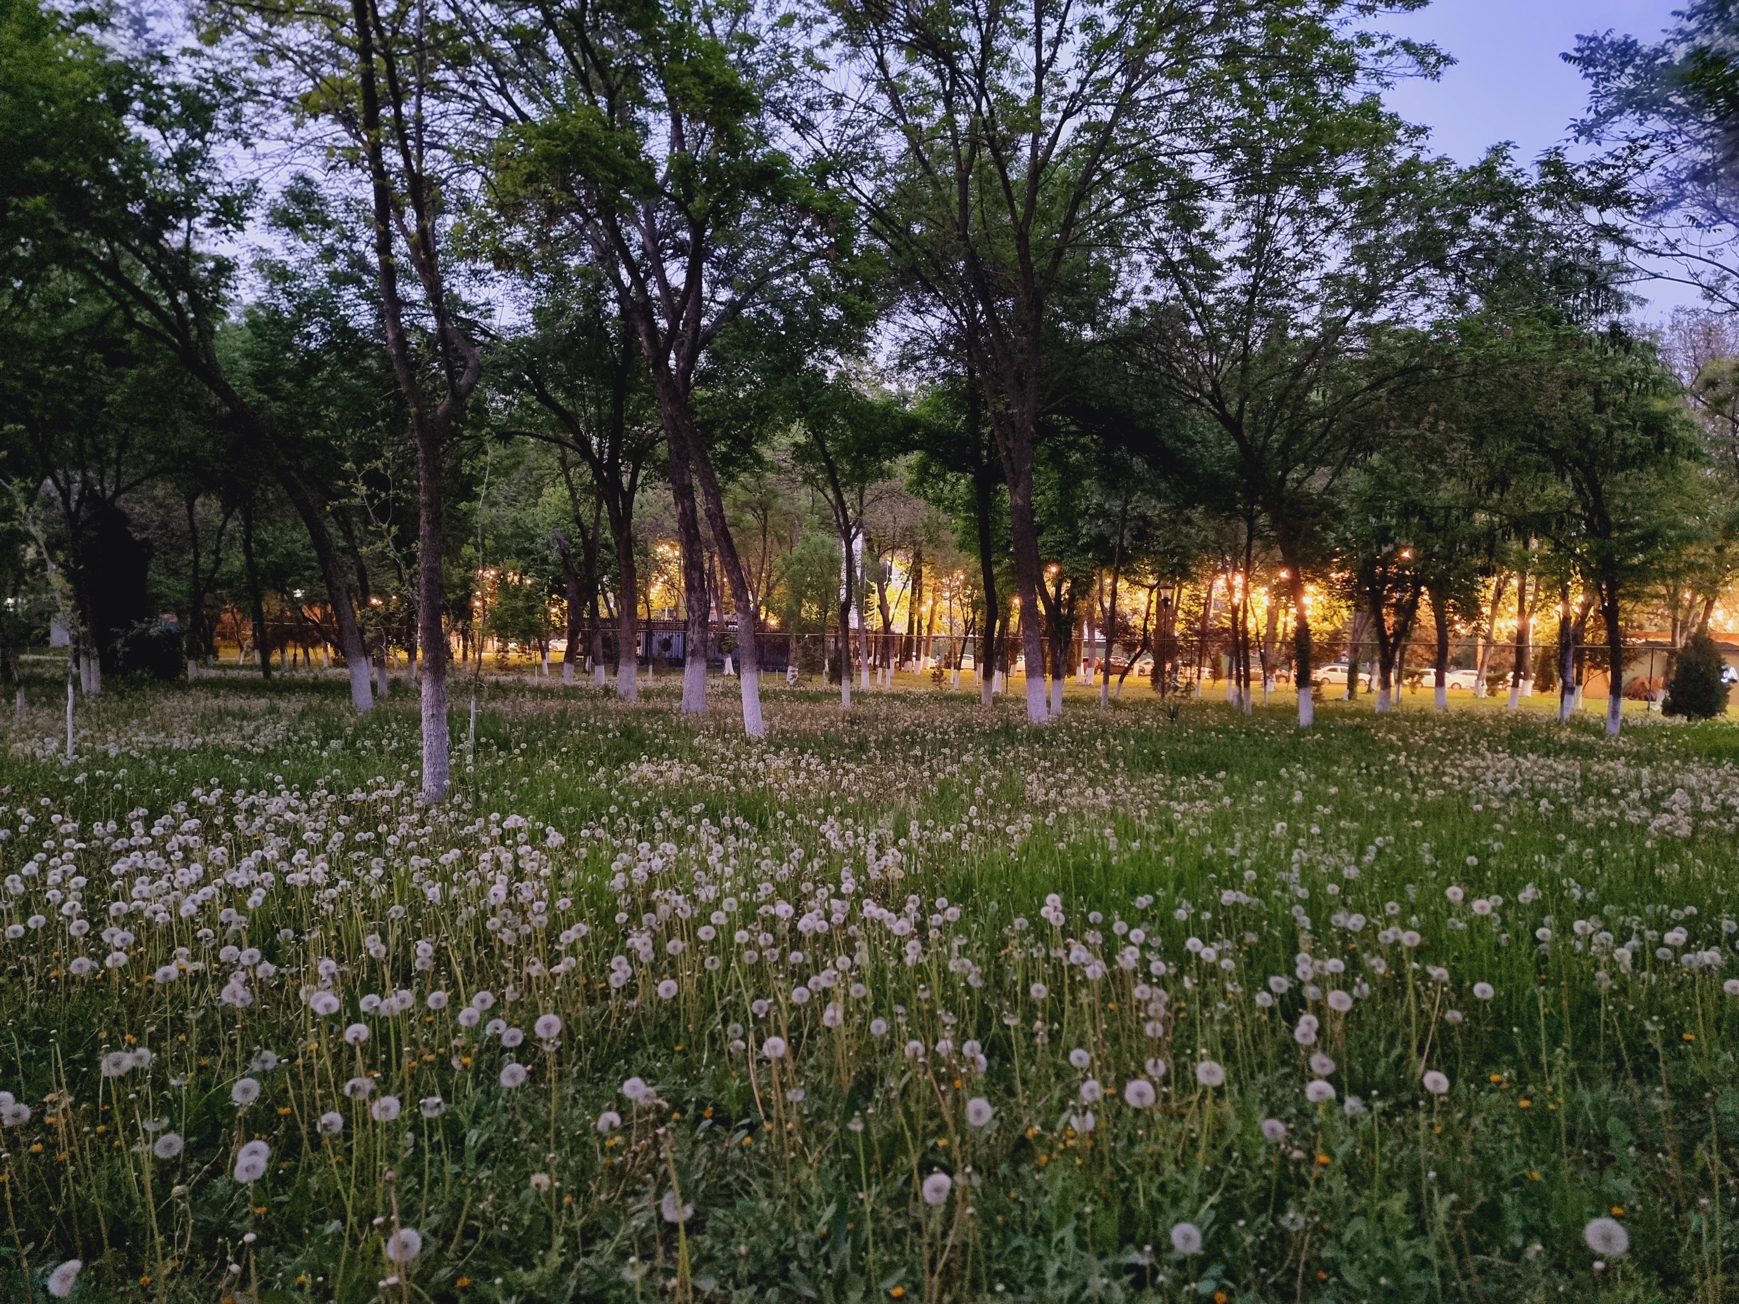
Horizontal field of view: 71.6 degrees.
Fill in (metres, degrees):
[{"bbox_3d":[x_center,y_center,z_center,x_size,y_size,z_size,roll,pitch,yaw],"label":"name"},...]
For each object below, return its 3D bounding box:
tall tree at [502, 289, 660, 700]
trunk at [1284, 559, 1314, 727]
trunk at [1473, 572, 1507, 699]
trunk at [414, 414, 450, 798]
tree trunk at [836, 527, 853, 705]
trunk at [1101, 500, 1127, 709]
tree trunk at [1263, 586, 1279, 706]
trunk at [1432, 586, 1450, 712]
[{"bbox_3d":[-7.901,-4.295,33.000,4.600,11.340,4.200,1,-1,0],"label":"tall tree"},{"bbox_3d":[9.557,-0.196,26.800,0.580,3.780,0.450,1,-1,0],"label":"trunk"},{"bbox_3d":[31.926,-0.838,62.000,1.450,6.560,0.800,1,-1,0],"label":"trunk"},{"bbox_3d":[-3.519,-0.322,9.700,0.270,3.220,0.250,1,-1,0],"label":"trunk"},{"bbox_3d":[-0.651,-0.948,33.000,0.380,5.030,0.330,1,-1,0],"label":"tree trunk"},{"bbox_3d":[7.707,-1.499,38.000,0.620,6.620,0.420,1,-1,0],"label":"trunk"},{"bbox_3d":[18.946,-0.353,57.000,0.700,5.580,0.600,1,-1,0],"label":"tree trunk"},{"bbox_3d":[20.374,-0.048,43.000,0.580,4.450,0.500,1,-1,0],"label":"trunk"}]

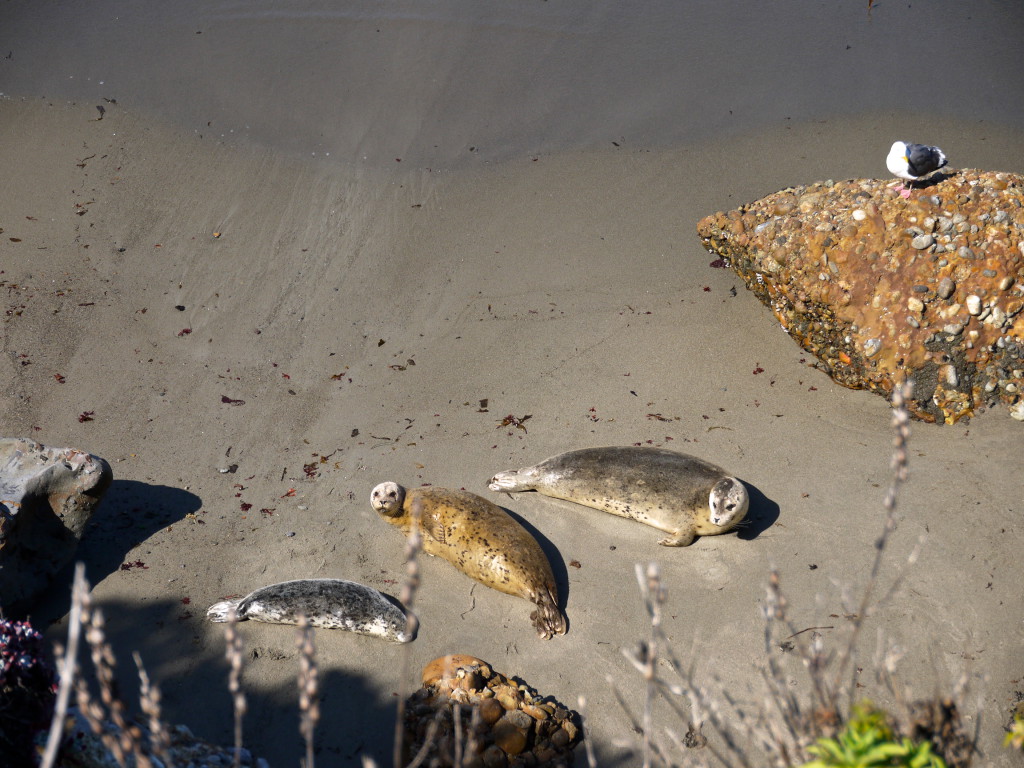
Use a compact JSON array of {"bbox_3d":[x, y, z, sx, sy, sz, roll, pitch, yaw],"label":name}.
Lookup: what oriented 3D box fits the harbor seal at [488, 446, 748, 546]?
[{"bbox_3d":[0.625,0.643,15.112,1.640,0.410,0.540,9,36,12],"label":"harbor seal"}]

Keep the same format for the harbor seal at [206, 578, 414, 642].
[{"bbox_3d":[-1.160,1.295,14.286,1.220,0.290,0.360,6,35,8],"label":"harbor seal"}]

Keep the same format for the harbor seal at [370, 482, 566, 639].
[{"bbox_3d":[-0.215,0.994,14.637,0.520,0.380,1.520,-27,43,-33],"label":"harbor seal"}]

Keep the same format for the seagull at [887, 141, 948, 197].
[{"bbox_3d":[2.730,-1.427,16.604,0.460,0.370,0.190,-20,40,-26],"label":"seagull"}]

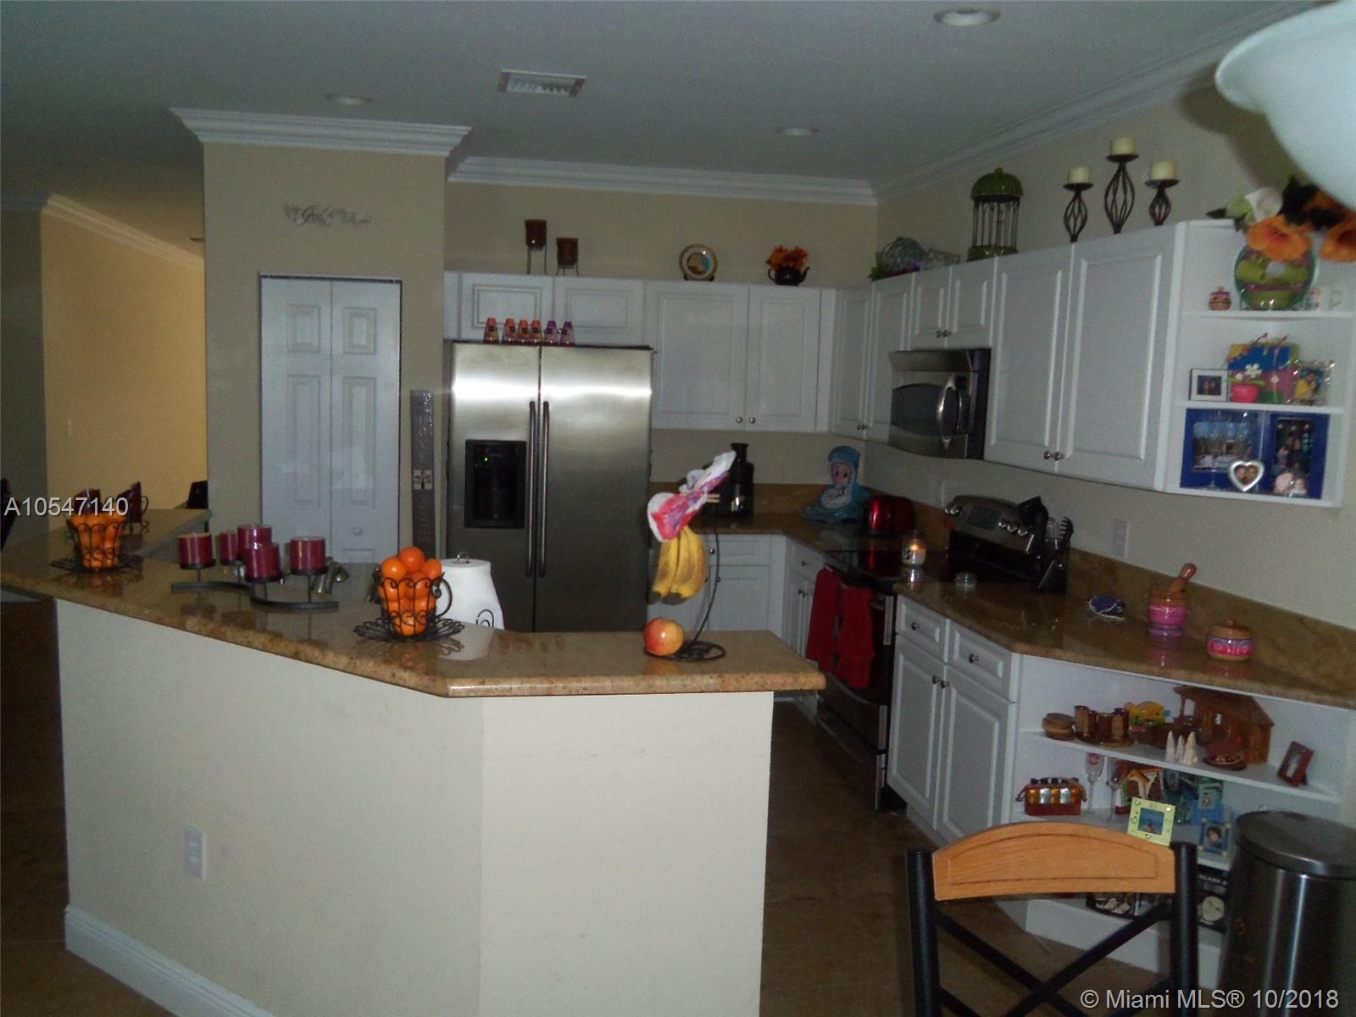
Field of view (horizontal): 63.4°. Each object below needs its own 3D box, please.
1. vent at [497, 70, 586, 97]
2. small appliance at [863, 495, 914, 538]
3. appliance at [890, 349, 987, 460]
[{"bbox_3d":[-0.522,-1.600,4.170,0.310,0.020,0.335,0,7,-11],"label":"vent"},{"bbox_3d":[1.067,0.039,5.537,0.255,0.190,0.180,0,7,-11],"label":"small appliance"},{"bbox_3d":[1.219,-0.442,4.569,0.405,0.420,0.760,0,7,-11],"label":"appliance"}]

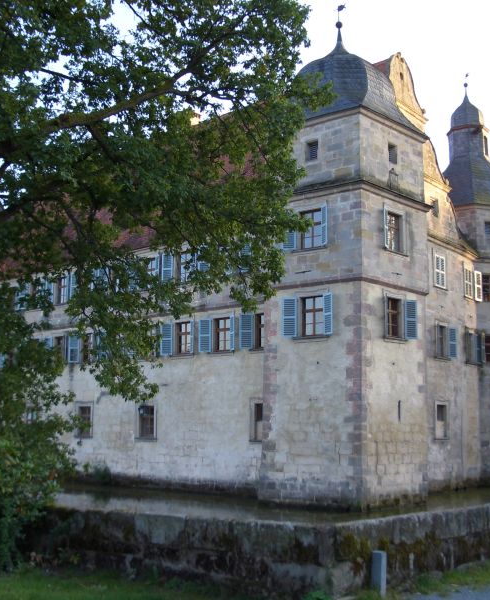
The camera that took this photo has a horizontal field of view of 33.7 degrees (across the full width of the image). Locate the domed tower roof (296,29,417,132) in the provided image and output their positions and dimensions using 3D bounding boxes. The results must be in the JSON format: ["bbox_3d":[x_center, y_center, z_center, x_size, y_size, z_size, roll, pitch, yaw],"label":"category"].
[{"bbox_3d":[4.171,-9.552,35.844,5.150,5.152,5.150,-7,-13,39],"label":"domed tower roof"}]

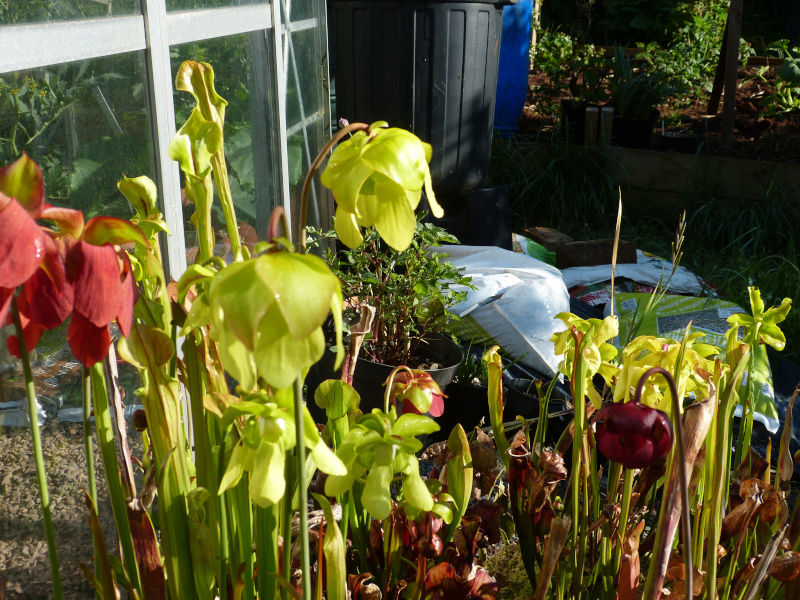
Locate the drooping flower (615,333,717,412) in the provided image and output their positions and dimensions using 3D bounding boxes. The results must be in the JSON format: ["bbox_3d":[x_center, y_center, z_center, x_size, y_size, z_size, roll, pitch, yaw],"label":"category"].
[{"bbox_3d":[0.241,0.068,1.030,0.090,0.066,0.077,-1,18,0],"label":"drooping flower"}]

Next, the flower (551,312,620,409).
[{"bbox_3d":[0.173,0.057,1.060,0.061,0.086,0.061,-1,18,0],"label":"flower"}]

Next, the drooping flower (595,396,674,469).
[{"bbox_3d":[0.186,0.105,0.900,0.059,0.054,0.059,-1,18,0],"label":"drooping flower"}]

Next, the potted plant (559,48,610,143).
[{"bbox_3d":[0.699,-0.769,4.300,0.181,0.354,0.181,-1,18,0],"label":"potted plant"}]

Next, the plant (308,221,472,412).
[{"bbox_3d":[-0.023,0.062,1.980,0.272,0.387,0.272,3,18,0],"label":"plant"}]

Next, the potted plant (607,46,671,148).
[{"bbox_3d":[0.882,-0.751,4.200,0.214,0.359,0.192,-1,18,0],"label":"potted plant"}]

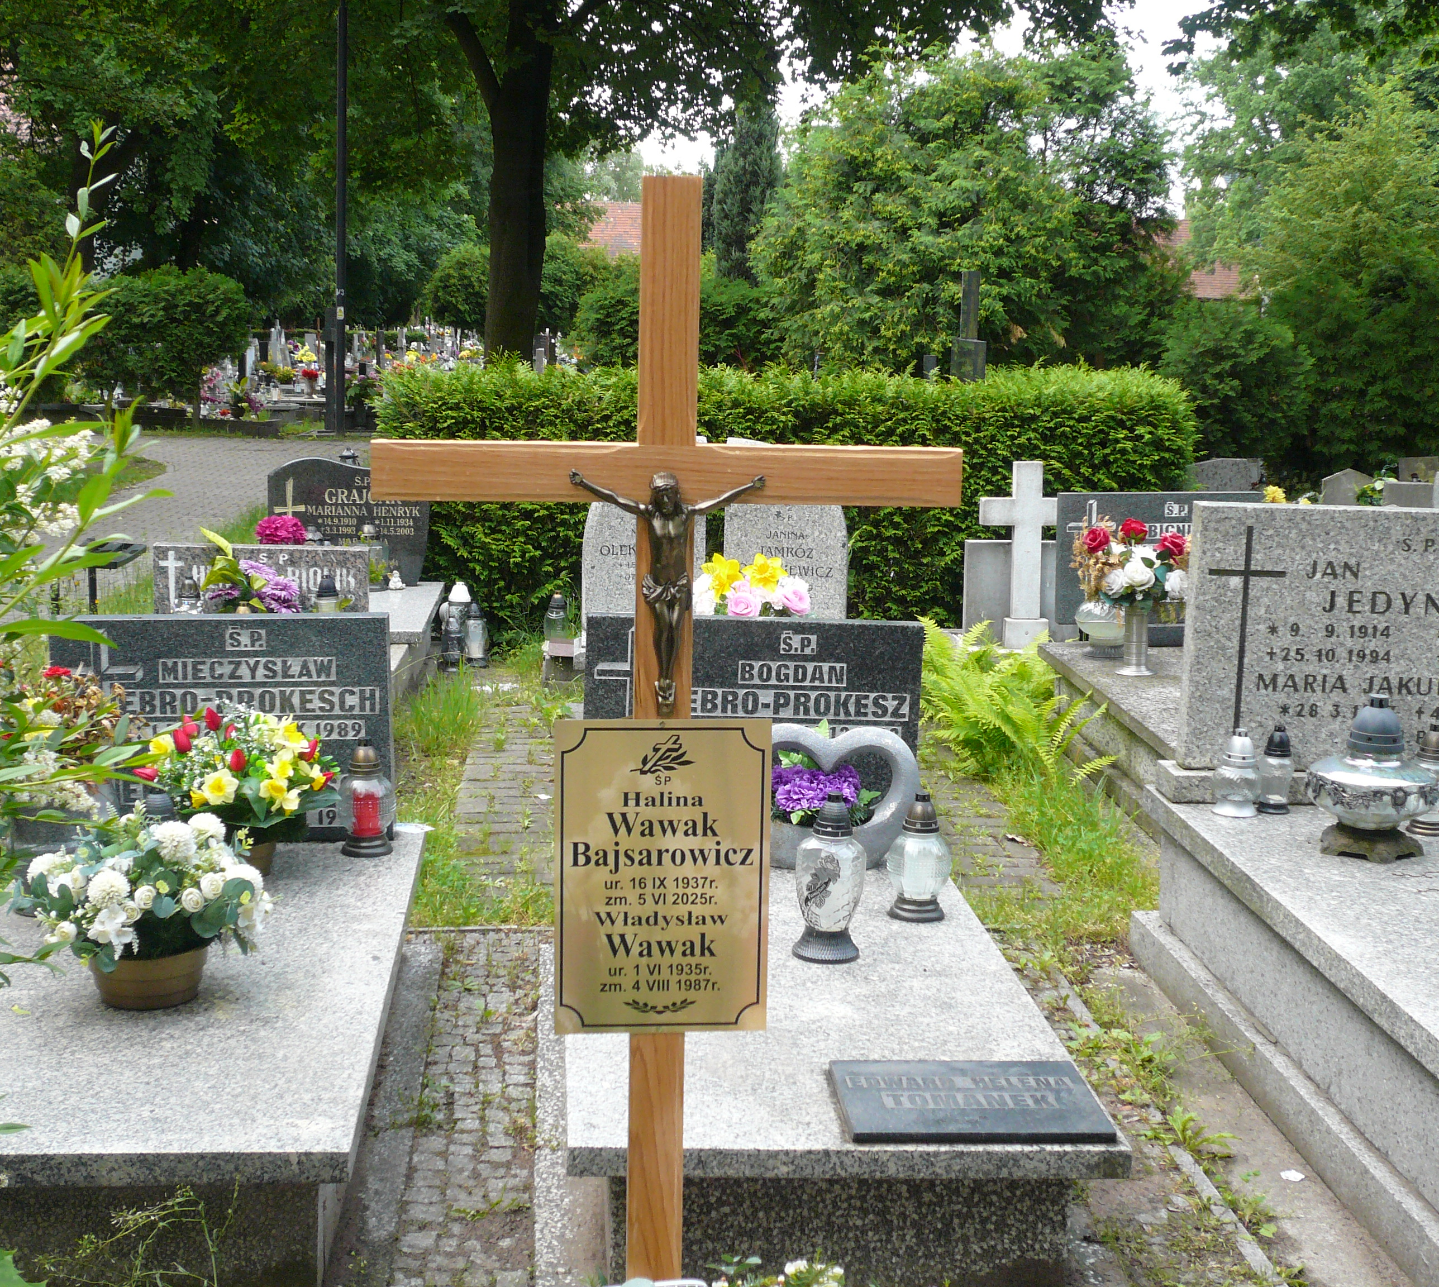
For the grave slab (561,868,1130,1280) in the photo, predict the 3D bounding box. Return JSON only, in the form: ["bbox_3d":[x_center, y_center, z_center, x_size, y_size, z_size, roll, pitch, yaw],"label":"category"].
[{"bbox_3d":[0.127,0.700,3.981,0.841,0.214,1.784,1,10,-5],"label":"grave slab"}]

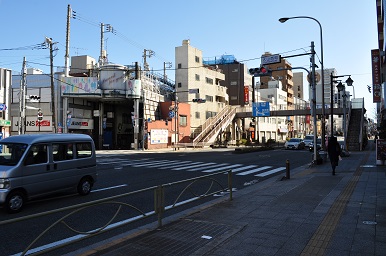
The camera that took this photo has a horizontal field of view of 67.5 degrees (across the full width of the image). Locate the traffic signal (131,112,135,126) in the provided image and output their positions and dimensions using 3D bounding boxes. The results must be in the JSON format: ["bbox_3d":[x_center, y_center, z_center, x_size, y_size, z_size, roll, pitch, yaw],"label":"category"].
[{"bbox_3d":[-6.420,-0.910,30.800,0.450,1.400,0.400,-1,-2,30],"label":"traffic signal"}]

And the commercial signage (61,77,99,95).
[{"bbox_3d":[-12.300,-4.580,31.500,4.000,1.850,0.250,0,-1,0],"label":"commercial signage"}]

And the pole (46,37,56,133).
[{"bbox_3d":[-14.640,-3.530,30.000,0.700,11.700,0.600,0,-1,0],"label":"pole"}]

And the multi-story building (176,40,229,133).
[{"bbox_3d":[1.541,-5.085,50.769,3.800,16.200,12.800,-1,-2,33],"label":"multi-story building"}]

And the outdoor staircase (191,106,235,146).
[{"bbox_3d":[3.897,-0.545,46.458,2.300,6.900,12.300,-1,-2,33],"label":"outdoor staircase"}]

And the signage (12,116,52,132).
[{"bbox_3d":[-17.770,-0.410,32.000,4.400,1.720,0.200,0,-1,3],"label":"signage"}]

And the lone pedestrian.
[{"bbox_3d":[5.930,1.170,12.200,0.560,1.620,0.420,-1,-2,32],"label":"lone pedestrian"}]

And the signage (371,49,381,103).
[{"bbox_3d":[15.804,-4.516,25.000,0.680,4.550,0.250,-1,-2,33],"label":"signage"}]

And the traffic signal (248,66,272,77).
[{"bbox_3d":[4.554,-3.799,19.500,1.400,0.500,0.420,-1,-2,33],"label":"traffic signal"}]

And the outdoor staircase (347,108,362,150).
[{"bbox_3d":[19.300,-0.200,34.200,1.650,5.400,10.800,-1,-2,31],"label":"outdoor staircase"}]

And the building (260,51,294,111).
[{"bbox_3d":[28.300,-9.700,97.000,9.000,27.500,11.500,-1,-2,31],"label":"building"}]

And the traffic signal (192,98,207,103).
[{"bbox_3d":[0.697,-2.950,31.000,1.300,0.450,0.420,-1,-2,33],"label":"traffic signal"}]

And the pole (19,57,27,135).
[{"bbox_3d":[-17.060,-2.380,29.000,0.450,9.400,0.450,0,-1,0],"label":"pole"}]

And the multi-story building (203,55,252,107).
[{"bbox_3d":[7.955,-6.205,69.271,11.000,19.400,7.000,-1,-2,24],"label":"multi-story building"}]

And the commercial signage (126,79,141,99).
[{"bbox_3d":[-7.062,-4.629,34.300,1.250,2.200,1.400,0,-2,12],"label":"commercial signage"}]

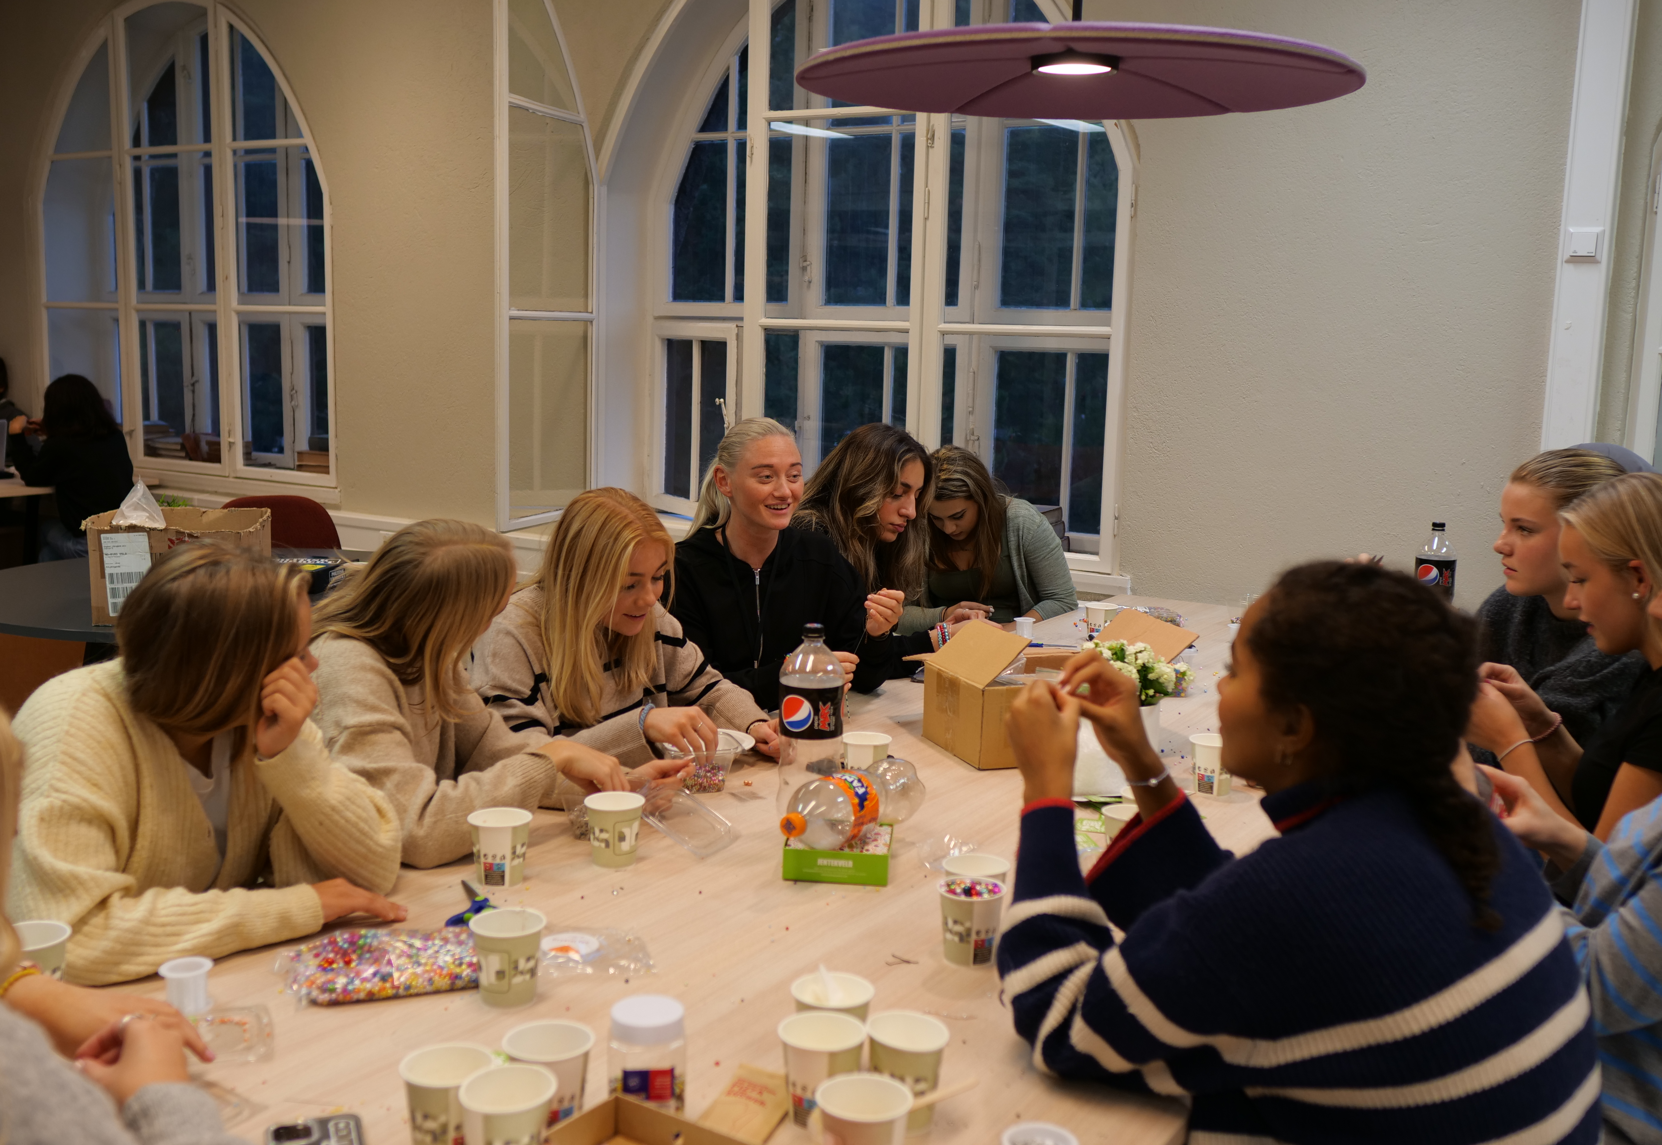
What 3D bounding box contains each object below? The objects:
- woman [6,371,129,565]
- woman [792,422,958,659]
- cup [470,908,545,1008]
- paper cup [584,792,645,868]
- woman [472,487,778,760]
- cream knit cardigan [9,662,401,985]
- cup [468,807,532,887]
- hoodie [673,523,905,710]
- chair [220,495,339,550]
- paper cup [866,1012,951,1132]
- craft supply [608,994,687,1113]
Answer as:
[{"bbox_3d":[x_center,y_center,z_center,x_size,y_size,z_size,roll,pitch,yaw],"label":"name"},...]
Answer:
[{"bbox_3d":[-2.817,-0.136,5.678,0.680,1.180,0.460,6,10,25],"label":"woman"},{"bbox_3d":[0.172,0.297,3.451,0.680,1.260,0.500,8,11,37],"label":"woman"},{"bbox_3d":[-0.342,0.411,1.632,0.081,0.084,0.081,2,9,0],"label":"cup"},{"bbox_3d":[-0.289,0.347,2.063,0.081,0.084,0.081,2,9,0],"label":"paper cup"},{"bbox_3d":[-0.327,0.452,2.600,0.680,1.180,0.520,9,11,39],"label":"woman"},{"bbox_3d":[-0.800,0.375,1.833,0.460,0.560,0.520,6,10,27],"label":"cream knit cardigan"},{"bbox_3d":[-0.408,0.342,1.902,0.077,0.082,0.077,0,9,-12],"label":"cup"},{"bbox_3d":[-0.100,0.201,3.097,0.500,0.580,0.420,-7,12,-43],"label":"hoodie"},{"bbox_3d":[-1.756,0.204,4.816,0.480,0.820,0.520,2,9,3],"label":"chair"},{"bbox_3d":[0.069,0.455,1.392,0.080,0.084,0.080,1,9,0],"label":"paper cup"},{"bbox_3d":[-0.162,0.430,1.349,0.068,0.093,0.068,1,9,-6],"label":"craft supply"}]

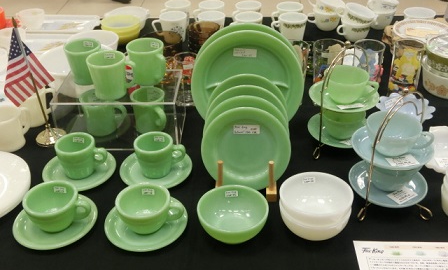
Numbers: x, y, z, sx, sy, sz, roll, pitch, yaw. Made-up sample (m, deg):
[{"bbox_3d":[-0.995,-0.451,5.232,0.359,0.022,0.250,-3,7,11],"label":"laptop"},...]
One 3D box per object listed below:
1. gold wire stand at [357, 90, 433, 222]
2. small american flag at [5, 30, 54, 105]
[{"bbox_3d":[0.319,0.020,0.912,0.148,0.235,0.155,-2,34,0],"label":"gold wire stand"},{"bbox_3d":[-0.429,-0.145,1.068,0.113,0.185,0.050,-8,35,-9],"label":"small american flag"}]

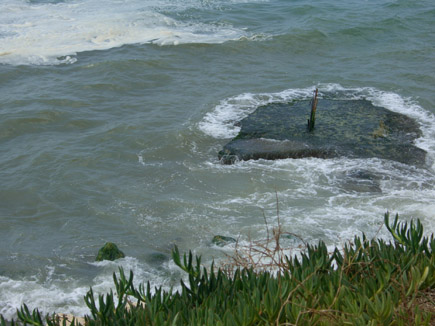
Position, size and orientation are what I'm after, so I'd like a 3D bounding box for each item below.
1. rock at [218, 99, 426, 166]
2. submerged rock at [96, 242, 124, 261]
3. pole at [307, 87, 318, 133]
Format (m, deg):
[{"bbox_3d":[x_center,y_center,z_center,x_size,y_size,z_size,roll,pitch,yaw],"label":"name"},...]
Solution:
[{"bbox_3d":[1.918,-0.519,27.829,3.800,0.500,3.363,0,20,0],"label":"rock"},{"bbox_3d":[-1.659,1.371,22.371,0.434,0.360,0.400,0,20,0],"label":"submerged rock"},{"bbox_3d":[1.830,-1.001,27.239,0.100,0.853,0.085,5,20,-2],"label":"pole"}]

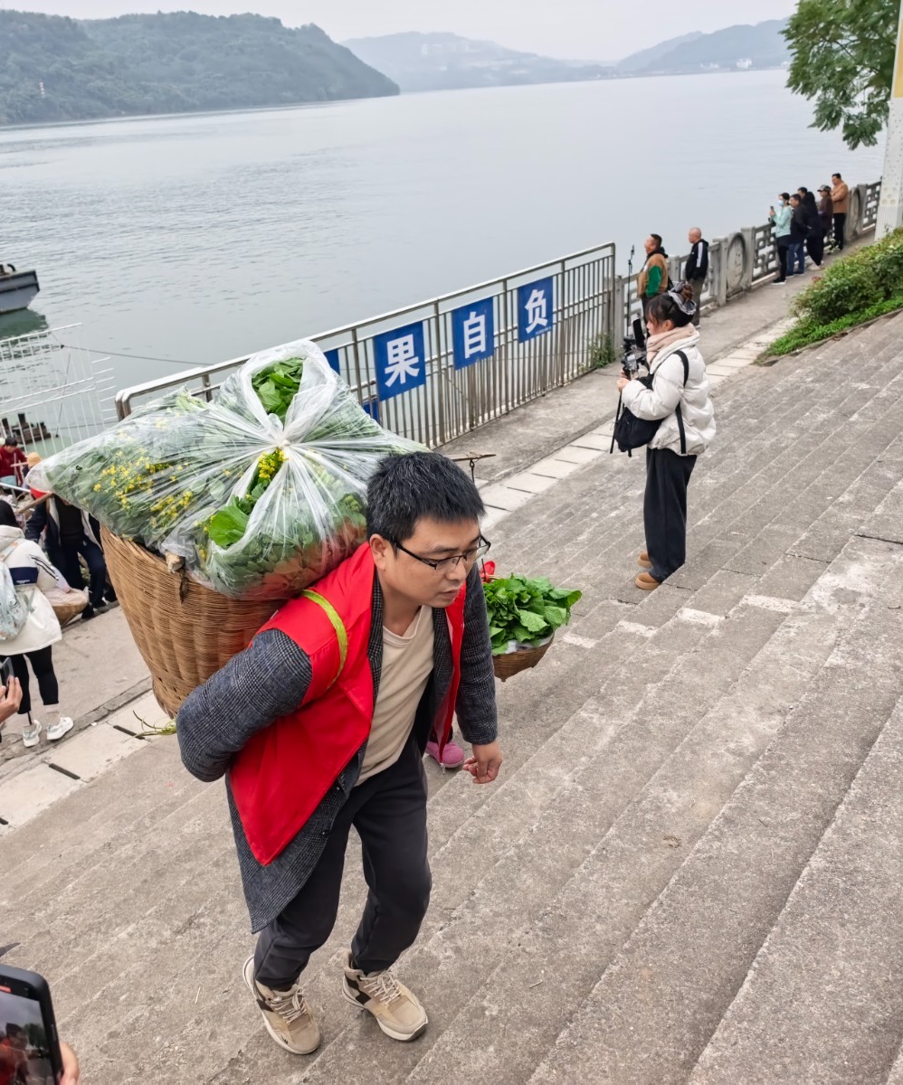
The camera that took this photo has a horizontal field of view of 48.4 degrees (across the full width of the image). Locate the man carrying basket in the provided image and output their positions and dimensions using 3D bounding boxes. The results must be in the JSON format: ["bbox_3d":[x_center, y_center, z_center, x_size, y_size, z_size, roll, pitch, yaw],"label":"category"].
[{"bbox_3d":[-0.256,0.529,2.165,0.780,1.600,0.640,17,32,36],"label":"man carrying basket"}]

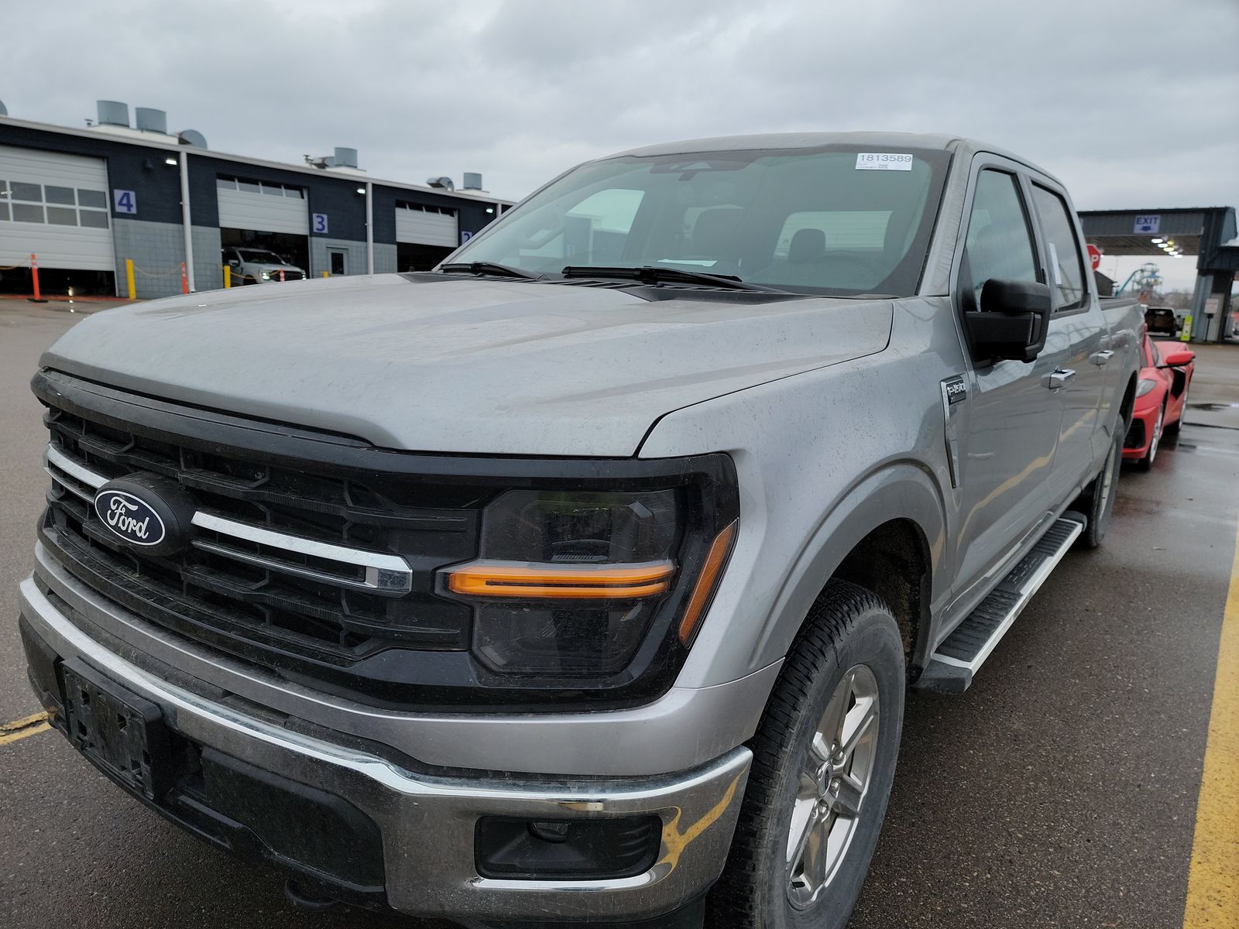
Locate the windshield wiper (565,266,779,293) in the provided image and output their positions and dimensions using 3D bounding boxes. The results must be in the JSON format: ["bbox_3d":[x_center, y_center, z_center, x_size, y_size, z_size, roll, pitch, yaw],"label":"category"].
[{"bbox_3d":[0.142,-0.487,2.228,0.660,0.070,0.090,7,13,26],"label":"windshield wiper"}]

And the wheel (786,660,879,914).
[{"bbox_3d":[0.368,0.636,1.800,0.200,0.492,0.492,10,14,35],"label":"wheel"}]

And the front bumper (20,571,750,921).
[{"bbox_3d":[-0.736,0.448,1.655,1.990,0.410,0.480,10,14,35],"label":"front bumper"}]

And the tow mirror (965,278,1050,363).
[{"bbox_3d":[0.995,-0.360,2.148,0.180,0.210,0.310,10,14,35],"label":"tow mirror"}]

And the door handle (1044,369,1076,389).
[{"bbox_3d":[1.444,-0.279,2.823,0.065,0.055,0.260,10,14,35],"label":"door handle"}]

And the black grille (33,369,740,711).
[{"bbox_3d":[-0.731,0.059,1.568,1.920,0.410,0.390,10,14,35],"label":"black grille"}]

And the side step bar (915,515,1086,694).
[{"bbox_3d":[1.424,0.399,3.061,0.180,0.090,2.080,10,14,35],"label":"side step bar"}]

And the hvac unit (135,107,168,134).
[{"bbox_3d":[-16.790,-12.320,30.800,0.980,0.740,0.980,9,14,35],"label":"hvac unit"}]

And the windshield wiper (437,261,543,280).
[{"bbox_3d":[-0.398,-0.591,2.646,0.090,0.070,0.620,-8,15,-40],"label":"windshield wiper"}]

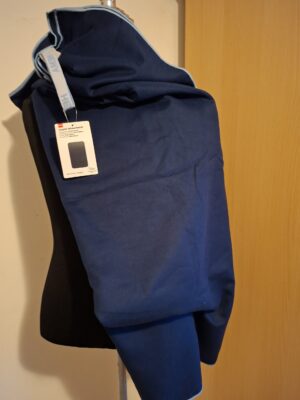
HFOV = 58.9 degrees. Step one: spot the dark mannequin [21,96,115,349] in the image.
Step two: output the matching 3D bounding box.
[{"bbox_3d":[-0.079,-0.027,0.609,0.400,0.690,0.235,-2,10,-3],"label":"dark mannequin"}]

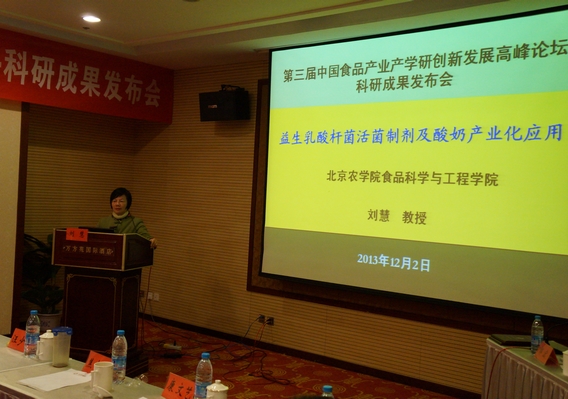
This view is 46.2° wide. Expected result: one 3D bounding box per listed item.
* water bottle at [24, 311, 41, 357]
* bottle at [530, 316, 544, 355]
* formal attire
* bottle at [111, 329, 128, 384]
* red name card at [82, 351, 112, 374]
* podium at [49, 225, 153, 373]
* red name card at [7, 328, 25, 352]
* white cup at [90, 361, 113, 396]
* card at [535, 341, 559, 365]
[{"bbox_3d":[-1.212,0.651,3.221,0.065,0.222,0.065,3,0,0],"label":"water bottle"},{"bbox_3d":[1.445,0.771,3.798,0.065,0.220,0.065,3,0,0],"label":"bottle"},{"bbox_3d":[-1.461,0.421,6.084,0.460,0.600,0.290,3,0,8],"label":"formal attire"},{"bbox_3d":[-0.705,0.678,2.869,0.065,0.222,0.065,3,0,0],"label":"bottle"},{"bbox_3d":[-0.809,0.738,2.957,0.080,0.090,0.190,2,1,-45],"label":"red name card"},{"bbox_3d":[-1.537,0.872,5.641,0.650,1.220,0.510,3,1,16],"label":"podium"},{"bbox_3d":[-1.304,0.712,3.362,0.190,0.090,0.080,3,1,39],"label":"red name card"},{"bbox_3d":[-0.752,0.734,2.738,0.100,0.108,0.080,2,1,-45],"label":"white cup"},{"bbox_3d":[1.438,0.837,3.625,0.078,0.090,0.185,3,0,4],"label":"card"}]

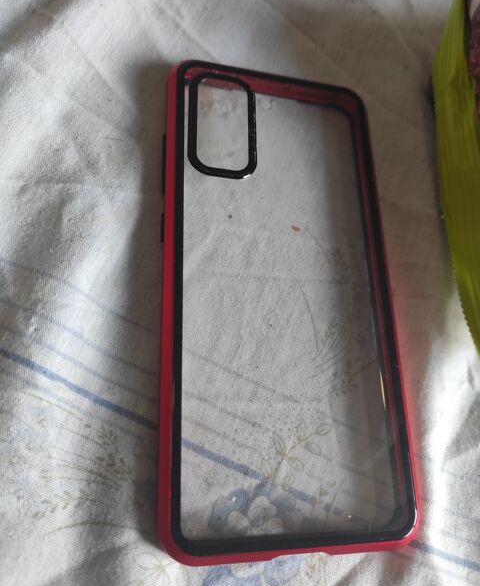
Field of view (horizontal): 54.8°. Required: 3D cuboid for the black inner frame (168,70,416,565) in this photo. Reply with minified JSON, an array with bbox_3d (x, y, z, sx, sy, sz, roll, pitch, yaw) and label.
[{"bbox_3d":[0.014,-0.004,0.151,0.075,0.011,0.158,3,72,-15],"label":"black inner frame"}]

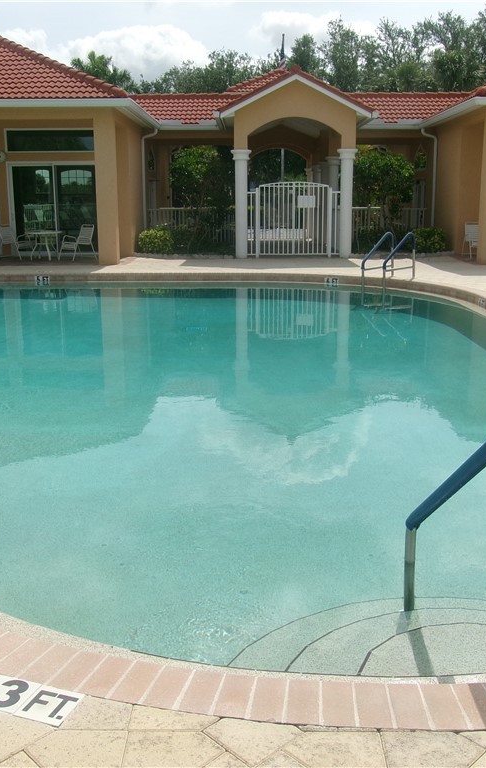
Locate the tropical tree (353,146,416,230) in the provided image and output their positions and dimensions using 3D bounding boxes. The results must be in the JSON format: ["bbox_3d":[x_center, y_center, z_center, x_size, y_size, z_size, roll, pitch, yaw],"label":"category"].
[{"bbox_3d":[3.979,-5.271,22.495,1.750,2.550,1.600,0,13,0],"label":"tropical tree"}]

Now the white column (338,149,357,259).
[{"bbox_3d":[2.538,-4.380,19.445,0.480,2.600,0.480,0,13,0],"label":"white column"}]

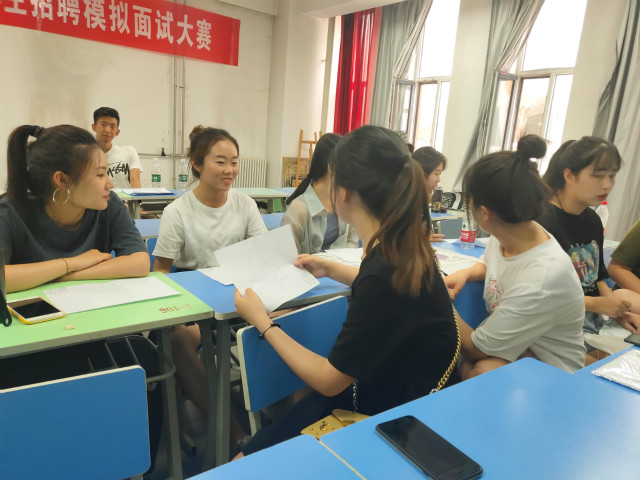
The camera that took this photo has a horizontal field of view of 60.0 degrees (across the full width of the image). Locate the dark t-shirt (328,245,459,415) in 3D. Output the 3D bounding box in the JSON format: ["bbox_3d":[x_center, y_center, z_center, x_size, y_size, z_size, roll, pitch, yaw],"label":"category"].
[{"bbox_3d":[0.159,0.263,1.285,0.270,0.560,0.380,12,14,30],"label":"dark t-shirt"}]

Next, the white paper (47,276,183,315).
[{"bbox_3d":[-0.548,0.143,1.487,0.297,0.003,0.210,-6,16,-39],"label":"white paper"}]

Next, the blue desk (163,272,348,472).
[{"bbox_3d":[-0.165,0.487,1.812,0.620,0.750,0.410,-6,16,-39],"label":"blue desk"}]

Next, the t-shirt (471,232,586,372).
[{"bbox_3d":[0.568,0.267,1.553,0.300,0.550,0.400,6,13,8],"label":"t-shirt"}]

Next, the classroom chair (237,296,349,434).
[{"bbox_3d":[0.080,0.593,1.345,0.440,0.780,0.400,15,16,40],"label":"classroom chair"}]

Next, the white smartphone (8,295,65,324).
[{"bbox_3d":[-0.676,0.167,1.317,0.080,0.010,0.157,-8,17,-44],"label":"white smartphone"}]

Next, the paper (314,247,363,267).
[{"bbox_3d":[0.111,0.062,2.088,0.280,0.003,0.210,-6,16,-39],"label":"paper"}]

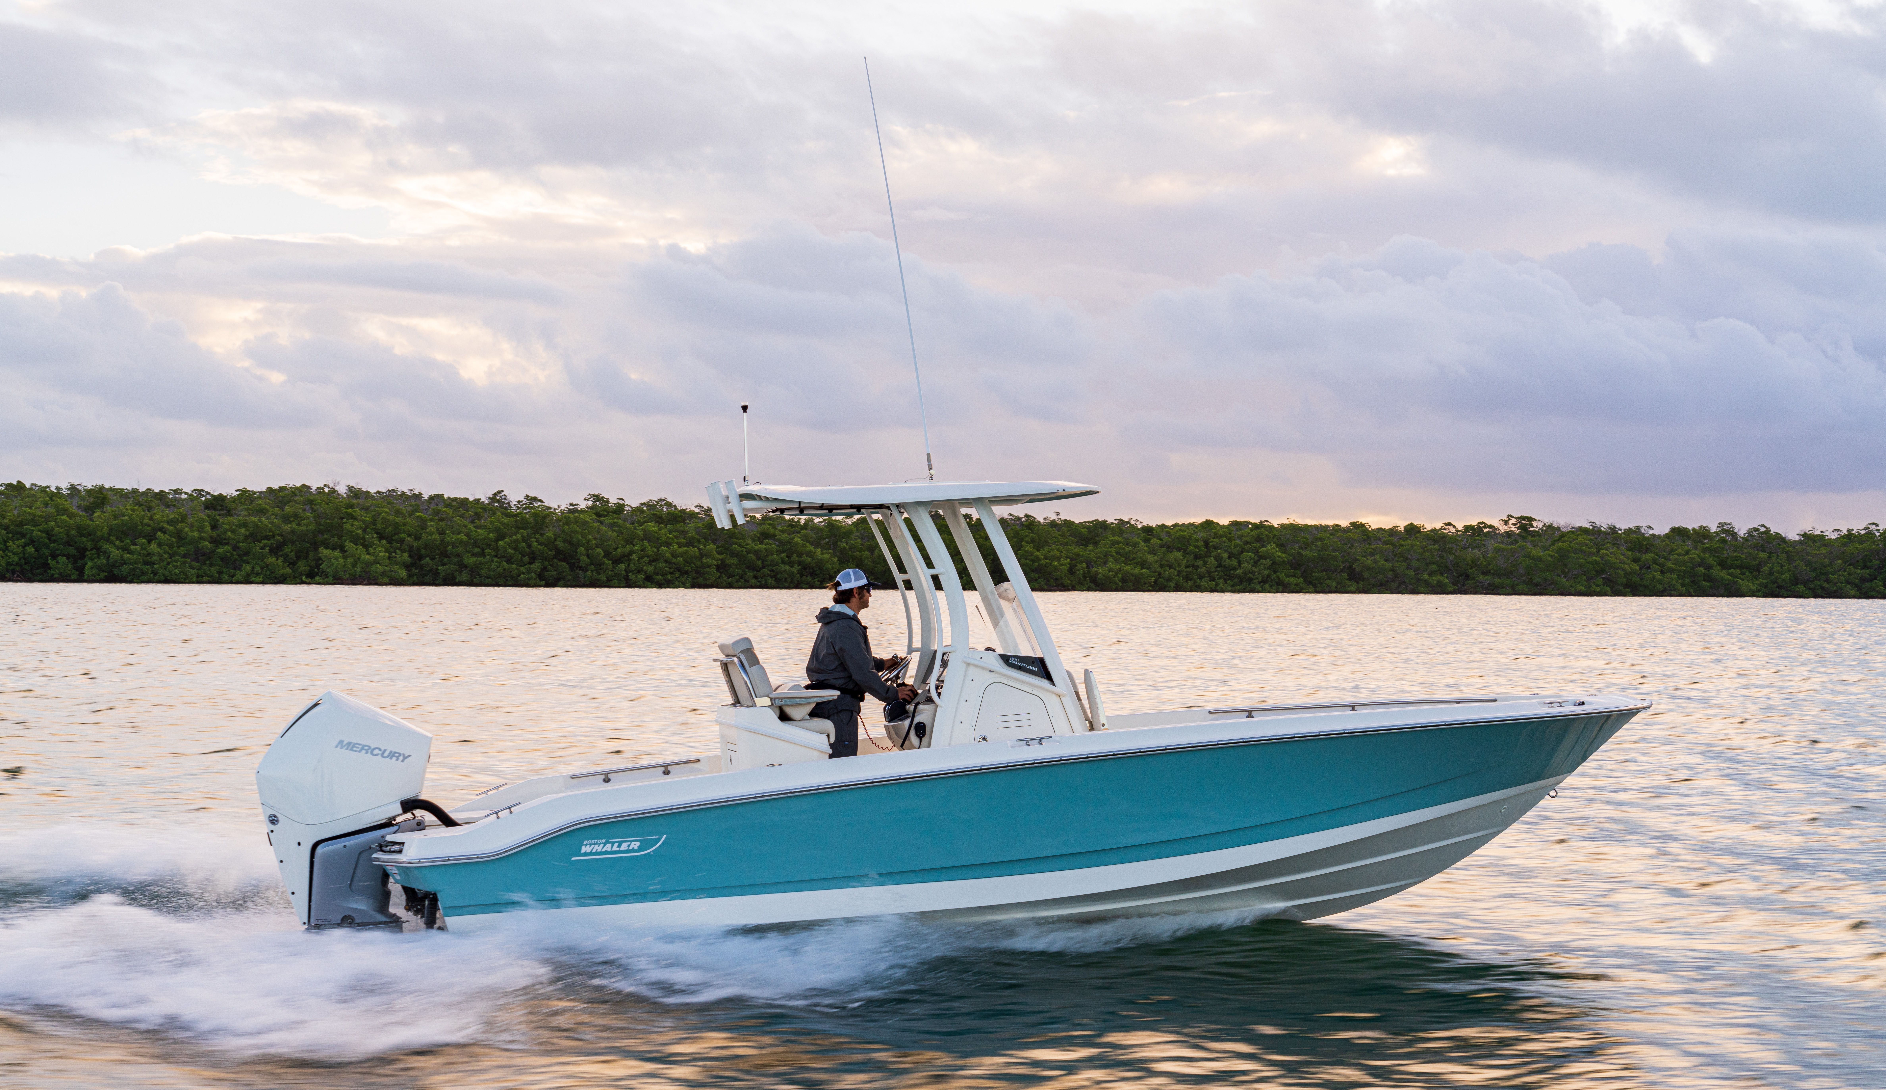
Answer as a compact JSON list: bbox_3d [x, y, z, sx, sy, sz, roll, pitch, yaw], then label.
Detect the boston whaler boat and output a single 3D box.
[{"bbox_3d":[0.270,1.090,14.550,8.150,2.930,2.600,-3,0,-11],"label":"boston whaler boat"}]

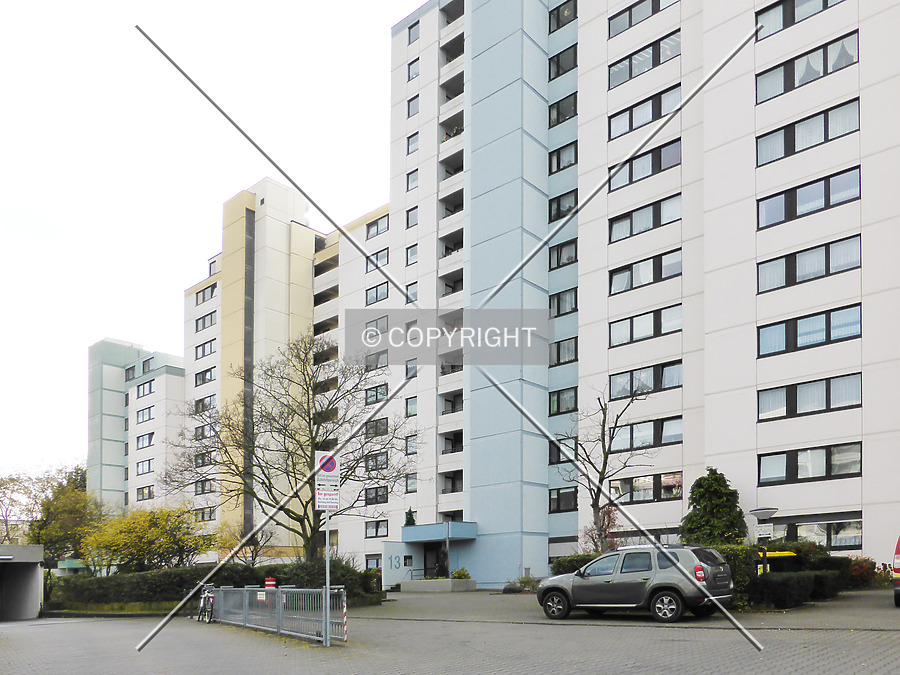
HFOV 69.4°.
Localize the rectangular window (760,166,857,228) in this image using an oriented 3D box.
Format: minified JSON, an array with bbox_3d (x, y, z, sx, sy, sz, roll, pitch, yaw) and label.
[{"bbox_3d":[14.899,-5.721,27.085,3.800,1.310,0.200,-8,-13,40],"label":"rectangular window"}]

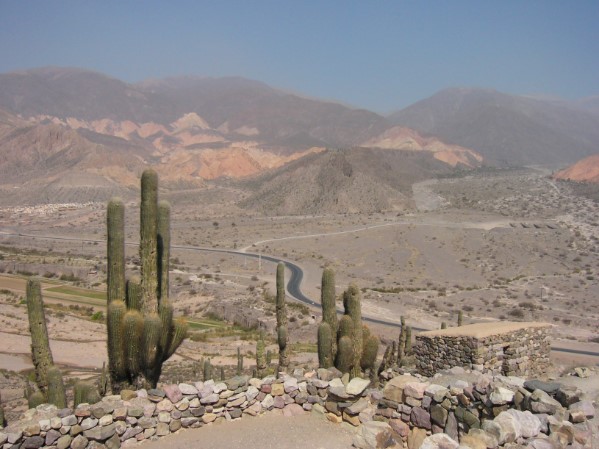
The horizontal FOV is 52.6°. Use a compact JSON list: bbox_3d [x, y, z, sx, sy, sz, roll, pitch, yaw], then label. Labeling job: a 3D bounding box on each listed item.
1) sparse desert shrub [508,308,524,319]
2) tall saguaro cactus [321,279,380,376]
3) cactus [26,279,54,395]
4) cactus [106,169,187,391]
[{"bbox_3d":[96.763,39.686,270.000,7.000,3.800,6.000,0,6,0],"label":"sparse desert shrub"},{"bbox_3d":[1.156,2.393,14.000,1.320,2.400,1.100,0,6,0],"label":"tall saguaro cactus"},{"bbox_3d":[-5.561,2.426,13.000,0.600,2.550,0.500,0,6,0],"label":"cactus"},{"bbox_3d":[-2.906,1.064,11.500,1.500,4.250,1.200,0,6,0],"label":"cactus"}]

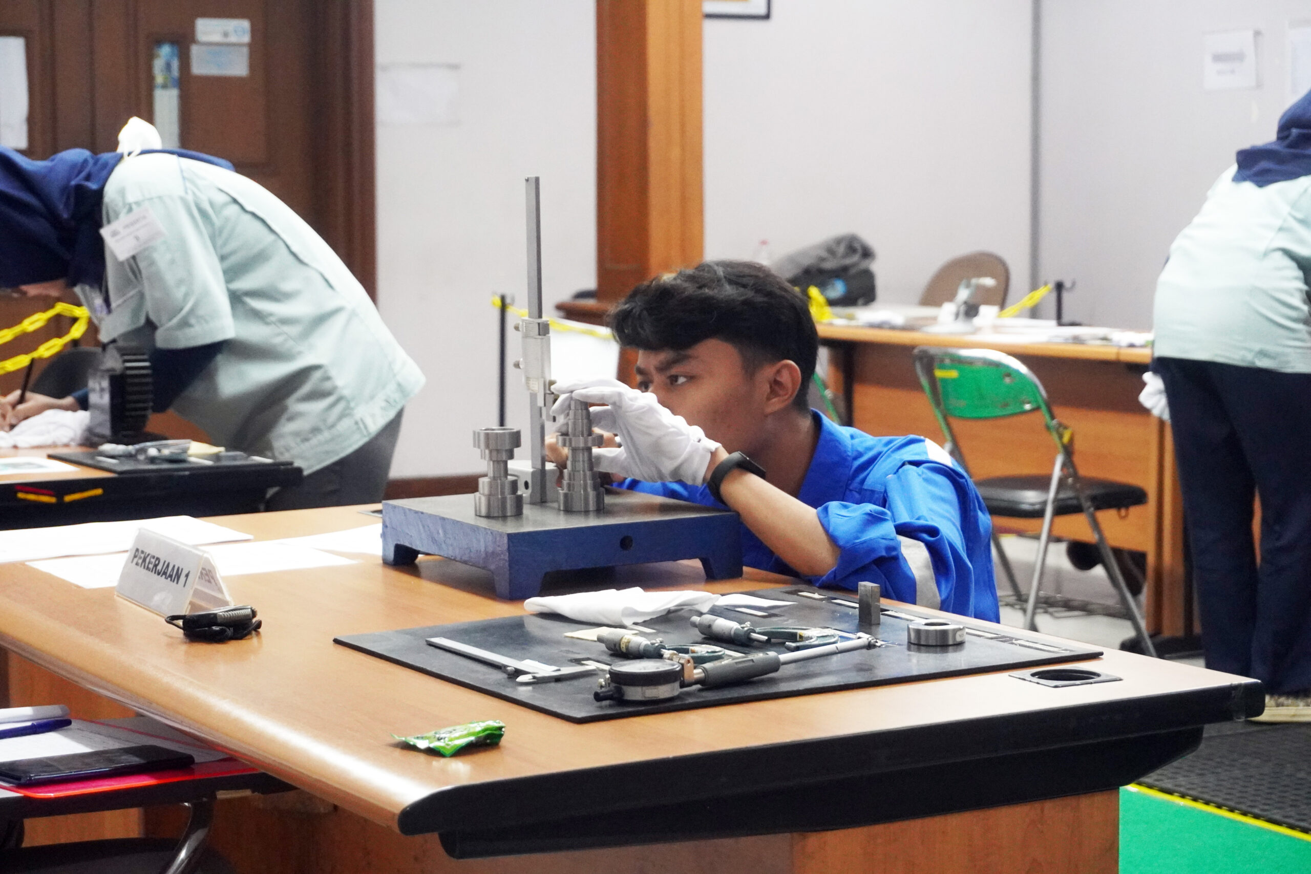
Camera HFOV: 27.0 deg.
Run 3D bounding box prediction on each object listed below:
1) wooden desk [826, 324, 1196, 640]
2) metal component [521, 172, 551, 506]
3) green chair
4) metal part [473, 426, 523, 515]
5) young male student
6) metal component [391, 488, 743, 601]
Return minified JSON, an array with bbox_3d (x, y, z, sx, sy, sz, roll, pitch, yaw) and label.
[{"bbox_3d":[1.142,0.085,7.255,0.740,0.740,1.500,-4,7,-33],"label":"wooden desk"},{"bbox_3d":[-0.124,-0.103,2.836,0.019,0.342,0.031,-4,7,-29],"label":"metal component"},{"bbox_3d":[0.891,0.146,6.566,0.490,0.756,0.450,-4,7,-36],"label":"green chair"},{"bbox_3d":[-0.157,0.036,2.752,0.047,0.084,0.047,-1,6,0],"label":"metal part"},{"bbox_3d":[0.169,0.351,3.013,0.660,1.050,0.520,-3,6,-24],"label":"young male student"},{"bbox_3d":[-0.100,0.104,2.816,0.260,0.066,0.305,-4,7,-29],"label":"metal component"}]

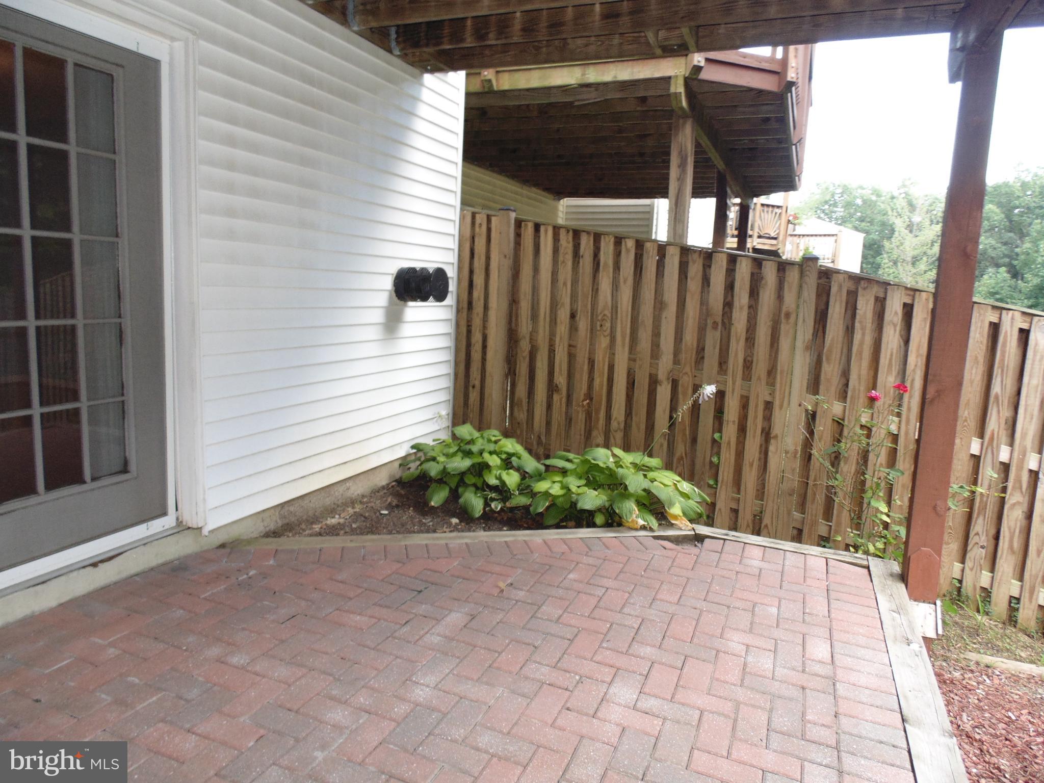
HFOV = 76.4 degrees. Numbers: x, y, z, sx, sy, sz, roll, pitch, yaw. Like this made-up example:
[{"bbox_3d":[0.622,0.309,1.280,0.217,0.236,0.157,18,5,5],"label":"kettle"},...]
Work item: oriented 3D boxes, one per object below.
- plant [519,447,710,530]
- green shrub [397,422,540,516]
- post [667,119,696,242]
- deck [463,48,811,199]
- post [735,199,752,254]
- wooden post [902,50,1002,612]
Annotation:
[{"bbox_3d":[0.573,0.527,4.068,1.100,0.400,0.820,4,9,9],"label":"plant"},{"bbox_3d":[-0.320,0.453,4.268,0.900,0.420,0.820,2,9,-4],"label":"green shrub"},{"bbox_3d":[1.150,-0.661,5.146,0.140,2.700,0.140,6,10,23],"label":"post"},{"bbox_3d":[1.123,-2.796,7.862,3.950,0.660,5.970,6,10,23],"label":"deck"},{"bbox_3d":[3.233,-1.326,9.952,0.140,2.700,0.140,6,10,23],"label":"post"},{"bbox_3d":[2.085,-0.252,3.258,0.140,2.780,0.140,5,9,23],"label":"wooden post"}]

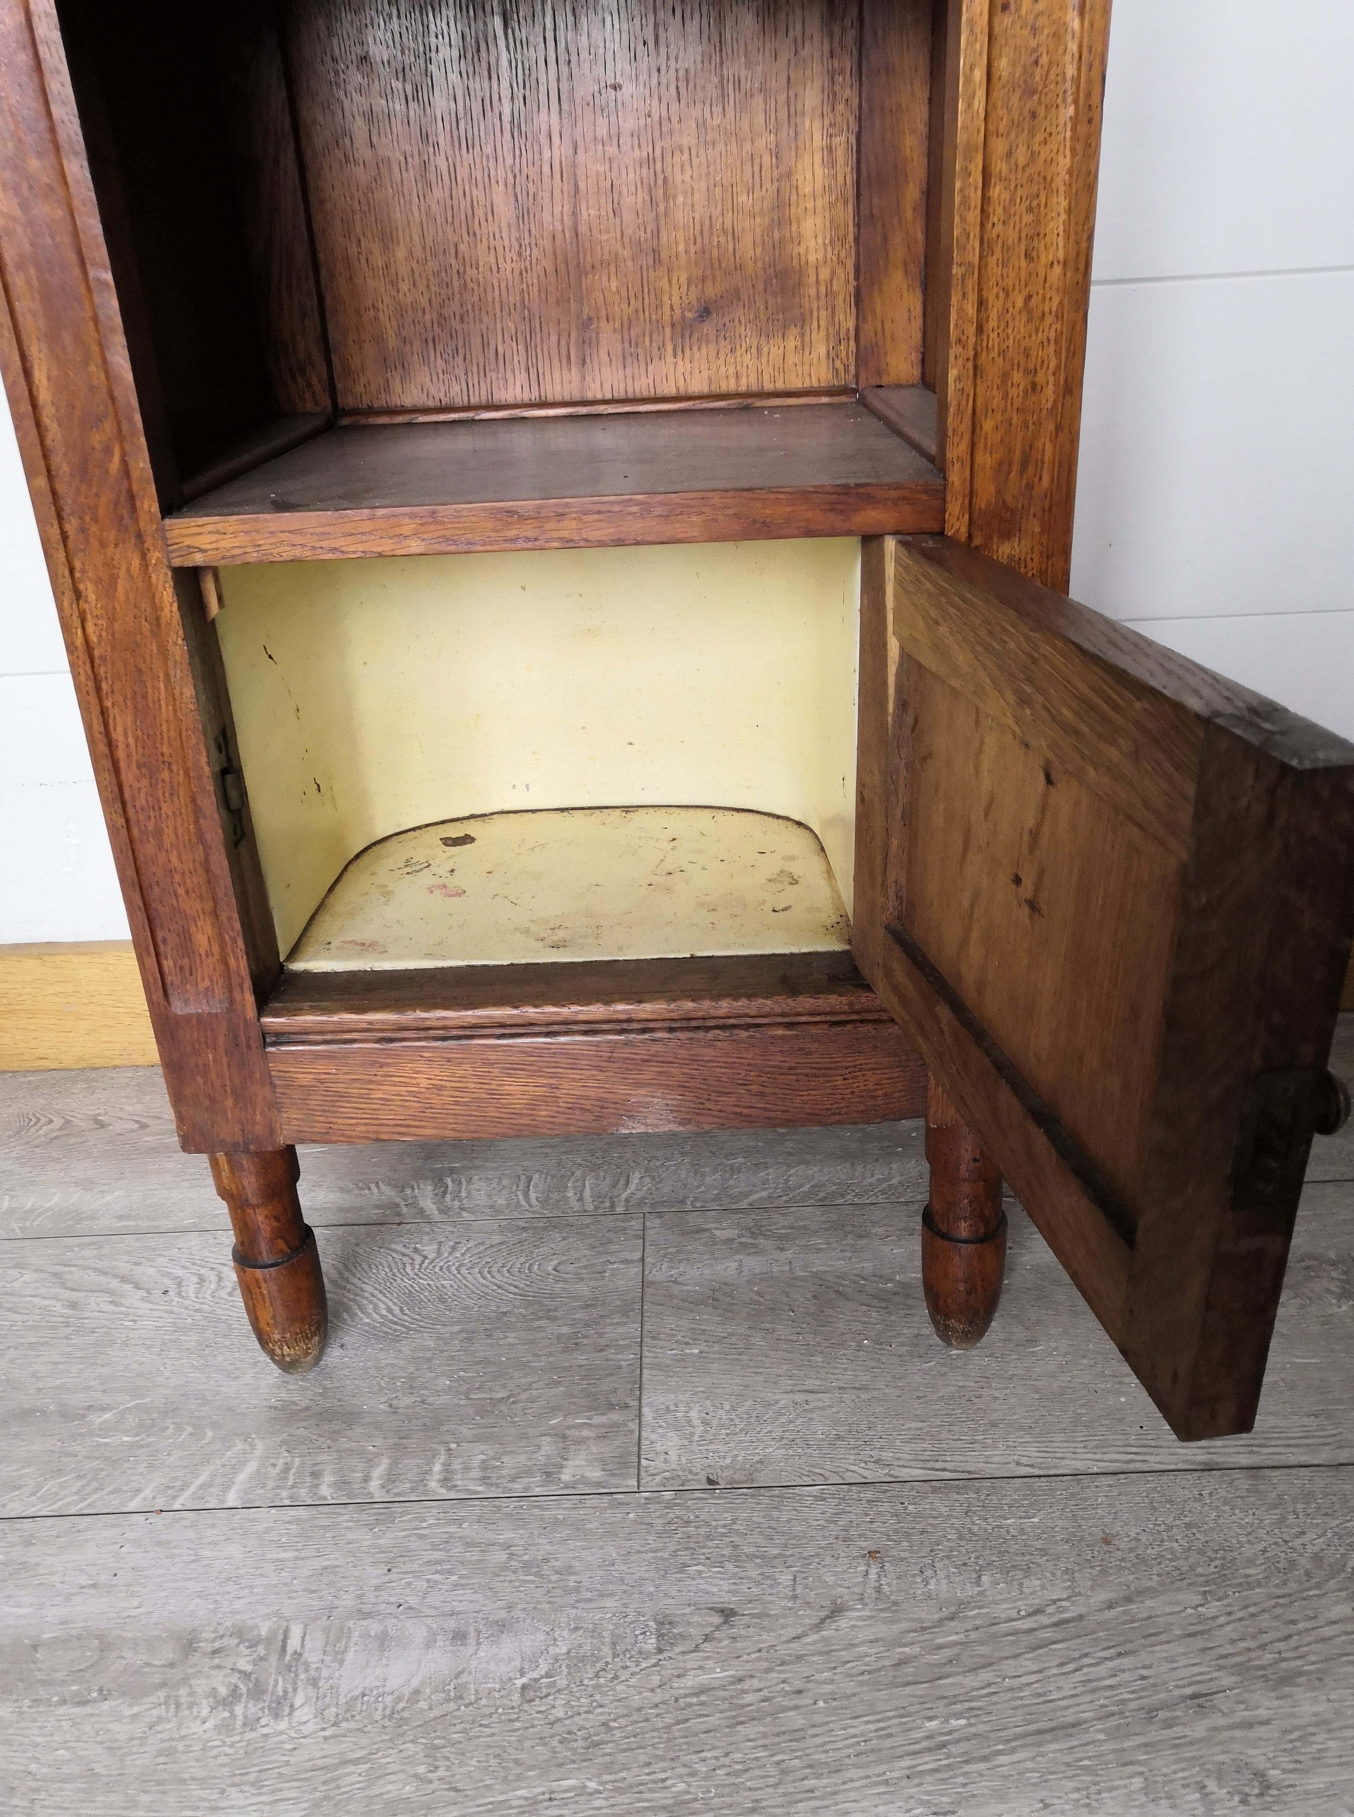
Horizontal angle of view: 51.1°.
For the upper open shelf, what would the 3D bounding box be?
[{"bbox_3d":[-0.046,-0.201,0.651,0.287,0.018,0.287,-3,25,1],"label":"upper open shelf"}]

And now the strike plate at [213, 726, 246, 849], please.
[{"bbox_3d":[-0.183,-0.050,0.584,0.004,0.050,0.019,-3,25,1],"label":"strike plate"}]

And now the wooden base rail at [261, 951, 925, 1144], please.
[{"bbox_3d":[-0.034,0.060,0.640,0.287,0.067,0.046,-3,25,1],"label":"wooden base rail"}]

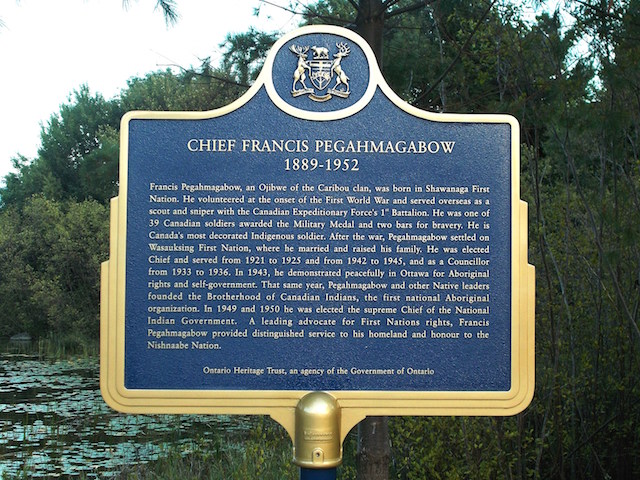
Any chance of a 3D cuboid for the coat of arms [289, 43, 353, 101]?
[{"bbox_3d":[0.000,-0.409,2.613,0.150,0.147,0.025,0,-2,-2],"label":"coat of arms"}]

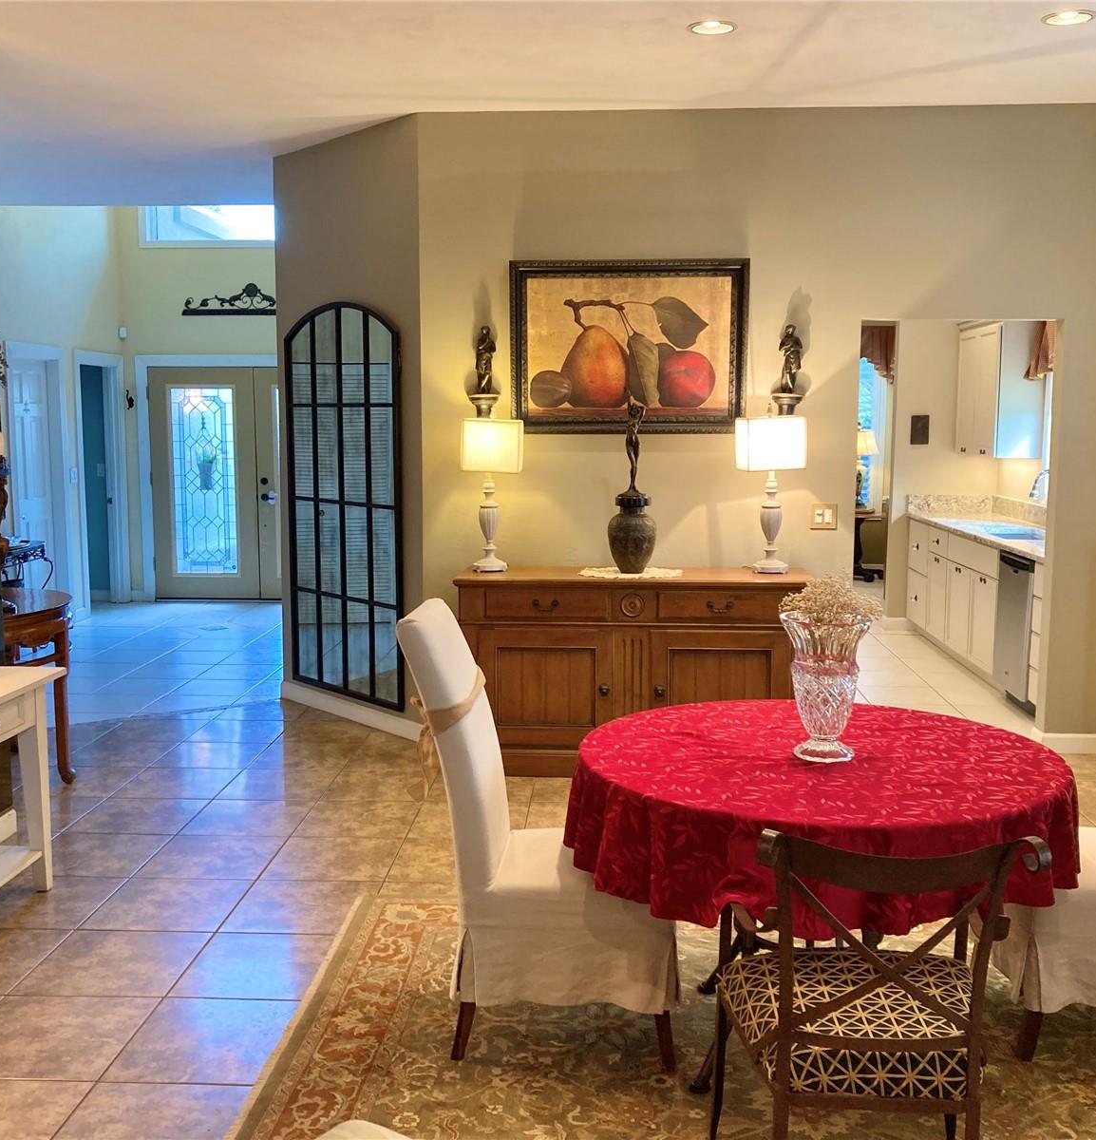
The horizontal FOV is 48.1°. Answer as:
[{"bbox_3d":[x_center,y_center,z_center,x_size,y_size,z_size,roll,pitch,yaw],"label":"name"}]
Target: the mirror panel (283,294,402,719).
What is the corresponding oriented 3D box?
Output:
[{"bbox_3d":[-1.093,-0.354,6.529,0.035,2.075,1.045,-6,9,-41],"label":"mirror panel"}]

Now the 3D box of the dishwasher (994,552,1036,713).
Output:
[{"bbox_3d":[2.877,0.355,6.836,0.600,0.860,0.599,0,7,3],"label":"dishwasher"}]

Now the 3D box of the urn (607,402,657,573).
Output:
[{"bbox_3d":[0.389,-0.381,5.673,0.237,0.787,0.237,0,7,3],"label":"urn"}]

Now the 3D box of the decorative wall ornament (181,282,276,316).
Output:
[{"bbox_3d":[-2.598,-2.361,10.713,1.251,0.283,0.041,0,7,3],"label":"decorative wall ornament"}]

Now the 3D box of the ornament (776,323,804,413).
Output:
[{"bbox_3d":[1.133,-0.932,5.779,0.145,0.447,0.130,0,7,3],"label":"ornament"}]

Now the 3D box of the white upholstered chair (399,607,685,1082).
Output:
[{"bbox_3d":[-0.009,0.662,3.253,0.700,1.125,0.480,0,7,5],"label":"white upholstered chair"}]

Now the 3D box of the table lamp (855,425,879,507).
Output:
[{"bbox_3d":[3.121,-1.037,12.327,0.394,0.837,0.394,0,7,3],"label":"table lamp"}]

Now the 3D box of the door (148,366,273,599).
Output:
[{"bbox_3d":[-3.060,-0.763,10.987,0.945,2.066,0.045,0,7,3],"label":"door"}]

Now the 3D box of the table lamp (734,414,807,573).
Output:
[{"bbox_3d":[1.038,-0.368,5.721,0.290,0.748,0.250,-1,7,-4],"label":"table lamp"}]

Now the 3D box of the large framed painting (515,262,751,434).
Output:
[{"bbox_3d":[0.382,-1.060,5.834,1.114,0.808,0.054,0,7,3],"label":"large framed painting"}]

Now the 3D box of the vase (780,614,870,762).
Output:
[{"bbox_3d":[0.711,0.303,3.177,0.235,0.353,0.235,0,7,3],"label":"vase"}]

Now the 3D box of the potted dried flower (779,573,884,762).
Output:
[{"bbox_3d":[0.708,0.242,3.091,0.261,0.455,0.243,0,7,3],"label":"potted dried flower"}]

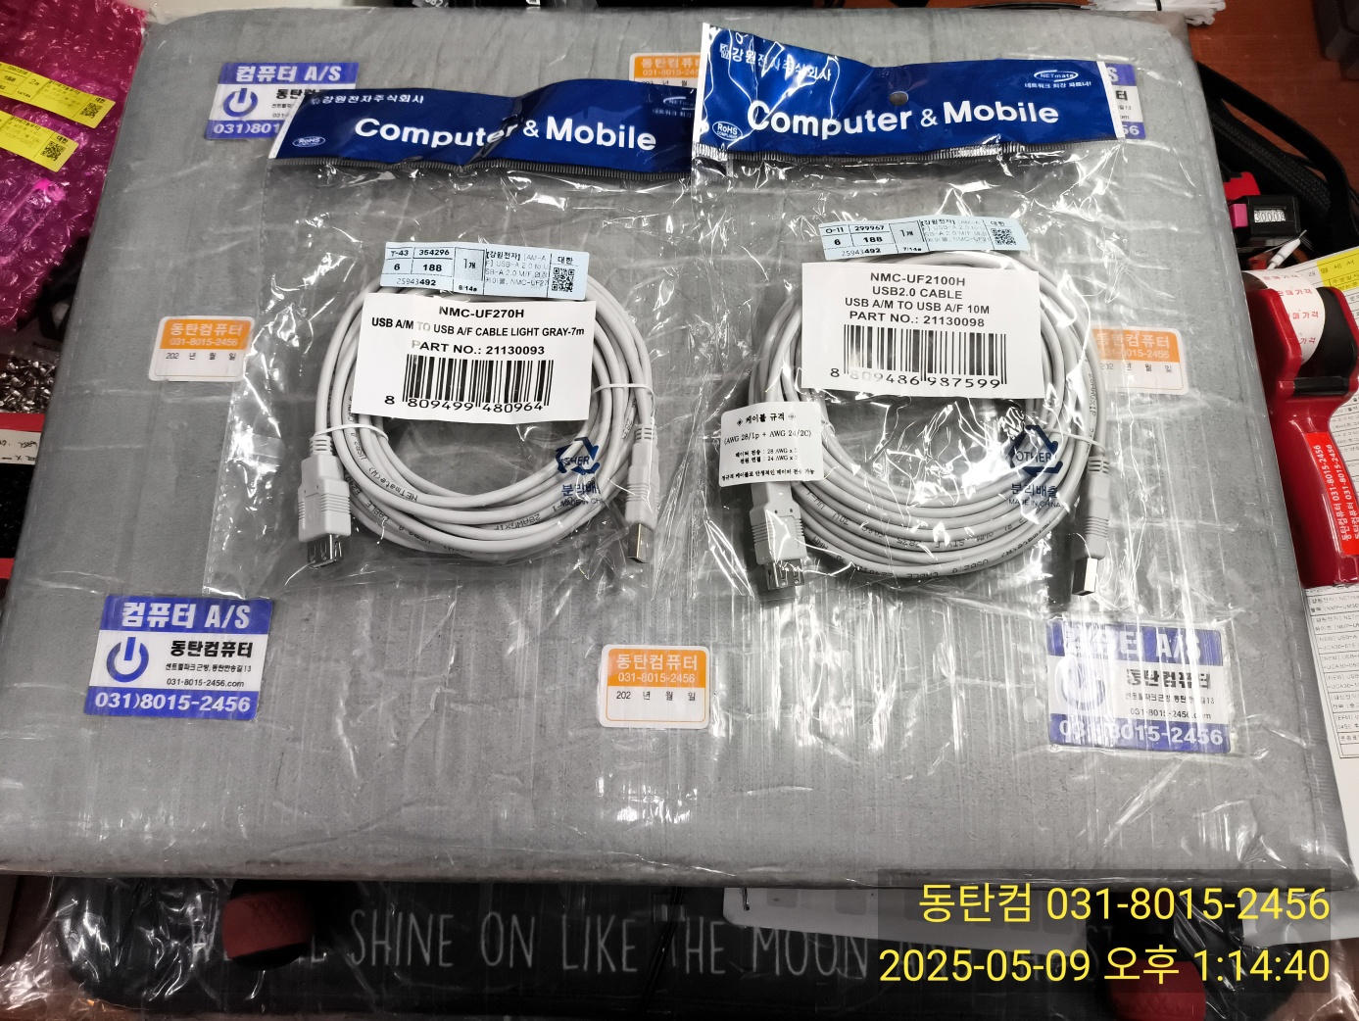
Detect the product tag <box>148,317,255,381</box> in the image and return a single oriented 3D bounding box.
[{"bbox_3d":[-0.203,-0.069,0.416,0.041,0.002,0.031,0,71,1],"label":"product tag"}]

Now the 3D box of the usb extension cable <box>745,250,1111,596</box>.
[{"bbox_3d":[0.097,-0.039,0.392,0.140,0.019,0.147,0,71,1],"label":"usb extension cable"}]

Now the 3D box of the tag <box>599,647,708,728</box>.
[{"bbox_3d":[-0.009,0.066,0.367,0.041,0.002,0.031,1,71,1],"label":"tag"}]

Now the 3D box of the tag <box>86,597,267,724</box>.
[{"bbox_3d":[-0.190,0.055,0.373,0.065,0.002,0.046,1,71,1],"label":"tag"}]

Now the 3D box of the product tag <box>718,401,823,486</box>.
[{"bbox_3d":[0.036,-0.025,0.380,0.040,0.004,0.032,-5,71,-1],"label":"product tag"}]

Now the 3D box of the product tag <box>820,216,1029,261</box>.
[{"bbox_3d":[0.102,-0.114,0.410,0.085,0.006,0.021,-2,59,0],"label":"product tag"}]

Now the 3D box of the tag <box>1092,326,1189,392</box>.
[{"bbox_3d":[0.189,-0.063,0.407,0.041,0.002,0.031,2,71,2],"label":"tag"}]

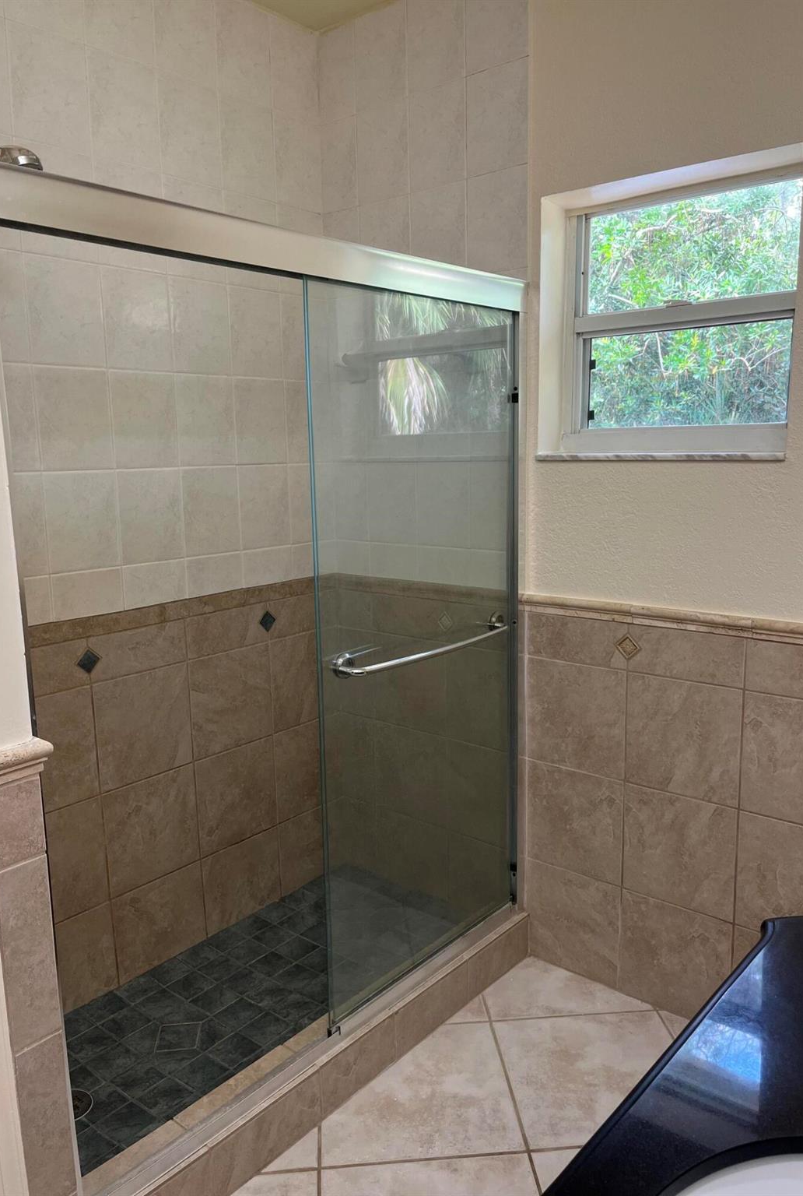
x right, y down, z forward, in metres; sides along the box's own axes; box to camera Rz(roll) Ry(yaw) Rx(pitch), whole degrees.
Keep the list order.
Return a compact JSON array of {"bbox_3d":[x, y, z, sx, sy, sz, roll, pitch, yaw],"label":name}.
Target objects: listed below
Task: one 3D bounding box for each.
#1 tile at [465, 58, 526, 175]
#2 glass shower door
[{"bbox_3d":[0.256,-1.282,2.407,0.198,0.256,0.010,7,12,40],"label":"tile"},{"bbox_3d":[0.090,0.114,2.257,0.060,1.707,0.786,7,12,40],"label":"glass shower door"}]

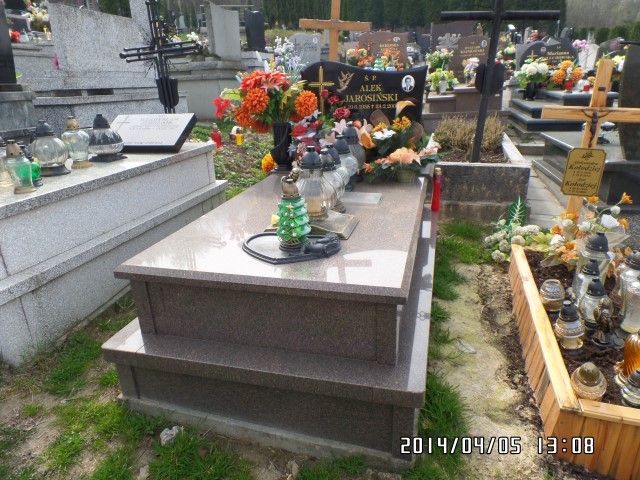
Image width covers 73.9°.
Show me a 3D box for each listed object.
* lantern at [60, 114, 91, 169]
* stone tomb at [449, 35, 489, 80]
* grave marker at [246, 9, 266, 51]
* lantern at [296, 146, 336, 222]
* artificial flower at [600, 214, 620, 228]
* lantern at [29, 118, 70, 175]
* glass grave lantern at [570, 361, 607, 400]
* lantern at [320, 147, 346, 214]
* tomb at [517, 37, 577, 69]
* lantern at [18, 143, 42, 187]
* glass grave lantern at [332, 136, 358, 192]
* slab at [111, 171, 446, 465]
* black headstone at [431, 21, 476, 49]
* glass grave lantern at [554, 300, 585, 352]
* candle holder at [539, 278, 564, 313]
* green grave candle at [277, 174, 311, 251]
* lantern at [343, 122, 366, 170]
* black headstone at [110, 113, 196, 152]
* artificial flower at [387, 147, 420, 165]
[{"bbox_3d":[-1.417,-0.567,2.472,0.146,0.288,0.146,3,22,15],"label":"lantern"},{"bbox_3d":[2.356,-2.816,6.653,0.553,0.647,0.120,3,23,16],"label":"stone tomb"},{"bbox_3d":[-1.019,-3.190,6.513,0.100,0.560,0.701,3,23,16],"label":"grave marker"},{"bbox_3d":[-0.017,-0.258,1.960,0.171,0.329,0.171,-2,21,1],"label":"lantern"},{"bbox_3d":[1.876,-0.120,2.755,0.115,0.090,0.105,3,22,15],"label":"artificial flower"},{"bbox_3d":[-1.484,-0.505,2.327,0.181,0.285,0.181,3,22,15],"label":"lantern"},{"bbox_3d":[1.012,0.554,1.604,0.136,0.212,0.136,-2,20,17],"label":"glass grave lantern"},{"bbox_3d":[0.056,-0.308,2.148,0.133,0.313,0.133,-3,22,1],"label":"lantern"},{"bbox_3d":[3.636,-2.839,6.753,0.839,0.682,0.120,3,23,16],"label":"tomb"},{"bbox_3d":[-1.595,-0.408,2.326,0.129,0.214,0.129,3,22,15],"label":"lantern"},{"bbox_3d":[0.132,-0.460,2.528,0.195,0.320,0.195,3,22,15],"label":"glass grave lantern"},{"bbox_3d":[0.004,0.092,2.310,1.185,0.540,1.933,3,22,15],"label":"slab"},{"bbox_3d":[2.669,-3.948,8.500,0.920,0.900,0.140,3,22,15],"label":"black headstone"},{"bbox_3d":[1.019,0.344,1.690,0.141,0.211,0.141,3,23,16],"label":"glass grave lantern"},{"bbox_3d":[1.036,0.247,1.891,0.102,0.130,0.102,3,22,15],"label":"candle holder"},{"bbox_3d":[-0.119,-0.111,1.708,0.141,0.286,0.141,3,22,15],"label":"green grave candle"},{"bbox_3d":[0.207,-0.528,2.608,0.151,0.359,0.151,3,23,16],"label":"lantern"},{"bbox_3d":[-1.232,-0.762,3.028,0.649,0.056,0.343,4,55,16],"label":"black headstone"},{"bbox_3d":[0.530,-0.536,2.699,0.210,0.130,0.170,3,22,15],"label":"artificial flower"}]

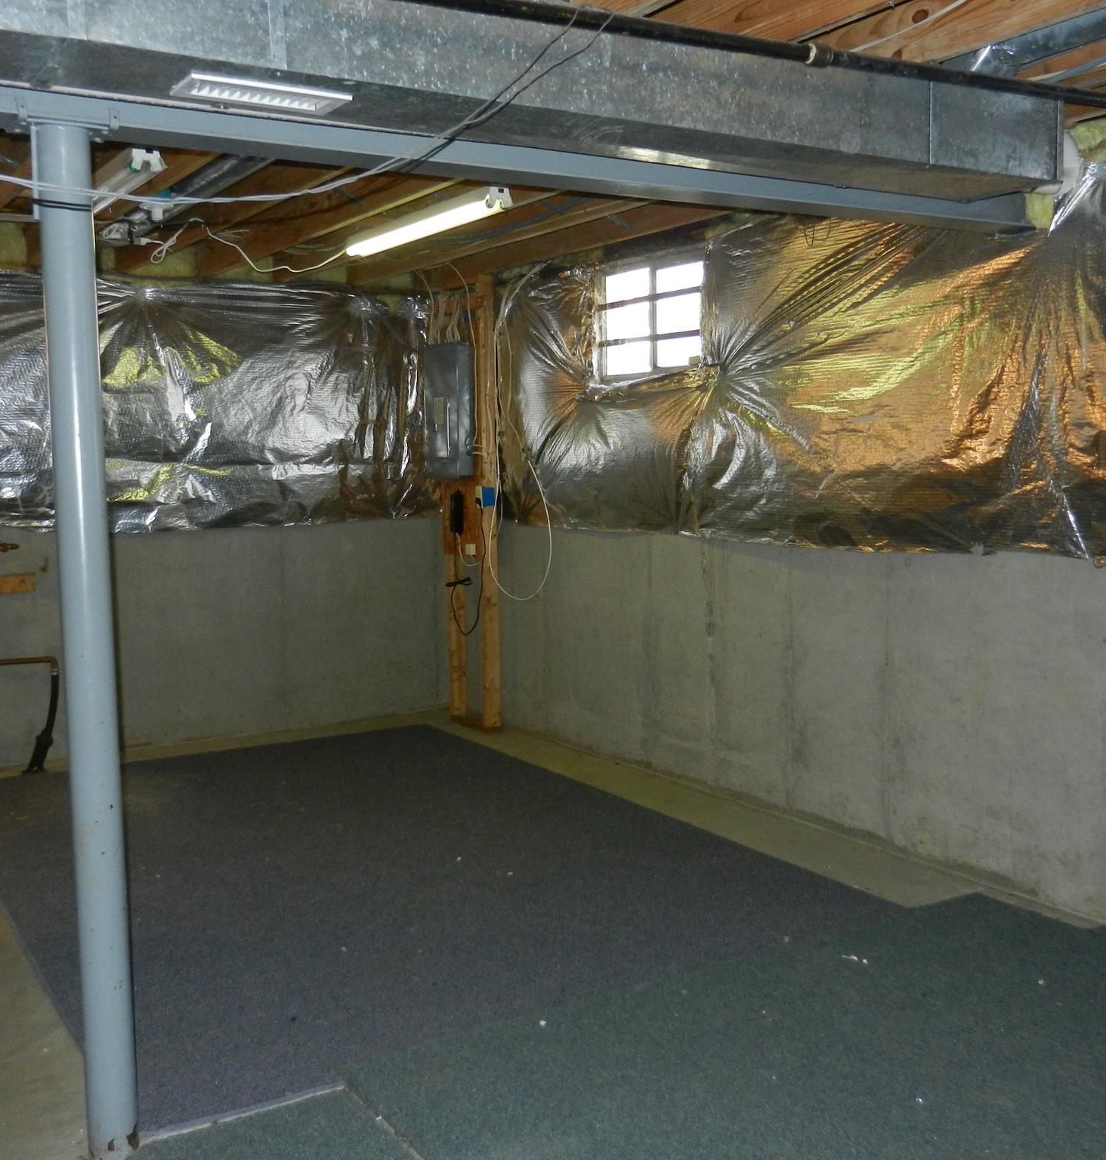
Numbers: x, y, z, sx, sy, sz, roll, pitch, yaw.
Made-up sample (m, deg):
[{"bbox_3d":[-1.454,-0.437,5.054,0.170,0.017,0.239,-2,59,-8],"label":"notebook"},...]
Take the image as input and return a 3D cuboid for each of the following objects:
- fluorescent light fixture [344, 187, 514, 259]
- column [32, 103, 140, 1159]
[{"bbox_3d":[-0.505,-1.340,4.914,0.110,0.085,1.245,-5,7,-32],"label":"fluorescent light fixture"},{"bbox_3d":[-0.982,0.165,2.740,0.104,2.188,0.104,-5,7,-32],"label":"column"}]

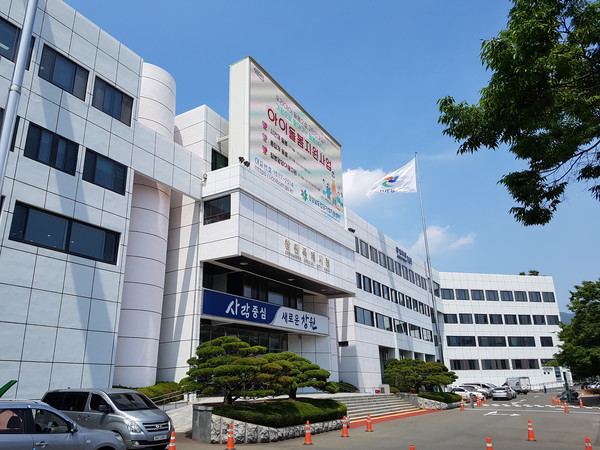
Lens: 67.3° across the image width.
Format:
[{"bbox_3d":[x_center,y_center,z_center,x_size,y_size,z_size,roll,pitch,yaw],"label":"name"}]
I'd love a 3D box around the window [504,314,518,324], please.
[{"bbox_3d":[36.675,16.495,78.337,2.512,1.624,0.150,3,-20,-14],"label":"window"}]

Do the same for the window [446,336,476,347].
[{"bbox_3d":[22.742,16.401,63.345,4.580,1.374,0.150,4,-20,-16],"label":"window"}]

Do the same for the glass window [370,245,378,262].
[{"bbox_3d":[7.448,3.063,45.292,0.150,1.399,1.907,-12,-22,28],"label":"glass window"}]

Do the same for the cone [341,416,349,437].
[{"bbox_3d":[1.685,7.436,16.617,0.350,0.700,0.350,-3,-20,3],"label":"cone"}]

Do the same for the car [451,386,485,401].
[{"bbox_3d":[17.222,17.997,48.105,4.500,1.450,1.800,-15,-24,34],"label":"car"}]

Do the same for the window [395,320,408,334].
[{"bbox_3d":[10.825,10.996,48.277,0.150,1.355,4.317,-12,-22,28],"label":"window"}]

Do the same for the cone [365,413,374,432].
[{"bbox_3d":[2.846,8.077,18.405,0.340,0.710,0.340,-2,-20,0],"label":"cone"}]

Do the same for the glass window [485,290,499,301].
[{"bbox_3d":[34.436,12.678,80.609,2.551,1.856,0.200,4,-21,-15],"label":"glass window"}]

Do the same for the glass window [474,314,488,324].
[{"bbox_3d":[30.996,16.119,76.924,2.539,1.623,0.150,3,-20,-14],"label":"glass window"}]

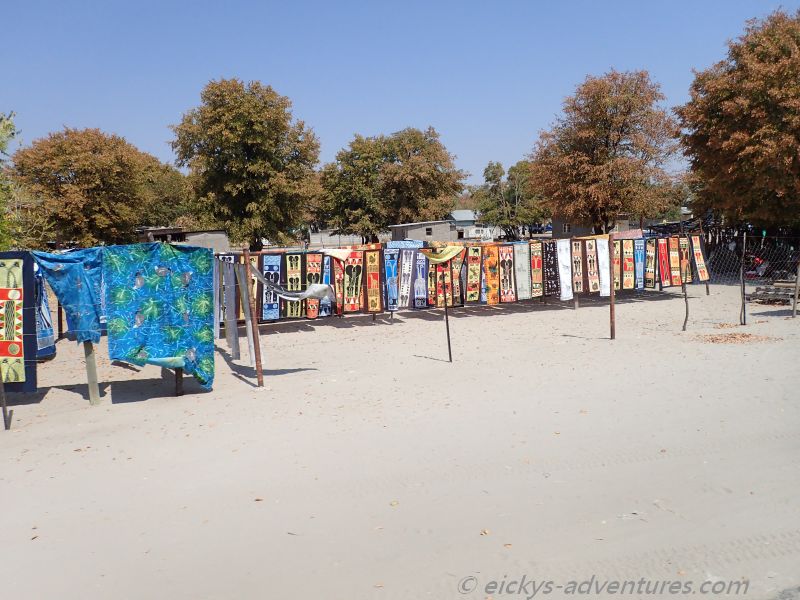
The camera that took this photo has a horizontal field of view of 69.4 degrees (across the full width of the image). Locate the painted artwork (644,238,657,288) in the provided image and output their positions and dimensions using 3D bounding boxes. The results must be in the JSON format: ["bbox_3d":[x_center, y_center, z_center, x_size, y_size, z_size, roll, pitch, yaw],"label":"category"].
[{"bbox_3d":[7.224,-1.053,16.662,0.435,1.444,0.050,-5,7,-19],"label":"painted artwork"}]

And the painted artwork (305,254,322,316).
[{"bbox_3d":[-1.961,-0.329,13.100,0.380,1.496,0.050,-5,7,-21],"label":"painted artwork"}]

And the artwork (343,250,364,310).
[{"bbox_3d":[-1.104,-0.439,13.716,0.530,1.473,0.050,-5,7,-19],"label":"artwork"}]

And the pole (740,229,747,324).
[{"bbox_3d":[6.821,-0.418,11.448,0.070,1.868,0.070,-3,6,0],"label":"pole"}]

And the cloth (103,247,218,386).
[{"bbox_3d":[-3.103,0.199,7.423,1.310,1.840,0.180,-4,8,-18],"label":"cloth"}]

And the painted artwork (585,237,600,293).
[{"bbox_3d":[5.247,-0.940,15.750,0.420,1.472,0.050,-5,7,-21],"label":"painted artwork"}]

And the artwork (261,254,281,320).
[{"bbox_3d":[-2.925,-0.277,13.075,0.477,1.507,0.050,-5,7,-19],"label":"artwork"}]

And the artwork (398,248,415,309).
[{"bbox_3d":[0.150,-0.497,13.356,0.410,1.400,0.100,-4,8,-21],"label":"artwork"}]

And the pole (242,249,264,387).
[{"bbox_3d":[-2.013,0.265,7.959,0.068,1.908,0.068,-7,7,-22],"label":"pole"}]

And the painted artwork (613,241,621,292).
[{"bbox_3d":[6.077,-0.971,16.256,0.379,1.409,0.050,-5,7,-19],"label":"painted artwork"}]

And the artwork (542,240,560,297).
[{"bbox_3d":[4.076,-0.847,15.545,0.530,1.508,0.050,-5,7,-19],"label":"artwork"}]

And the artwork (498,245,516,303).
[{"bbox_3d":[2.810,-0.693,15.104,0.530,1.519,0.050,-5,7,-19],"label":"artwork"}]

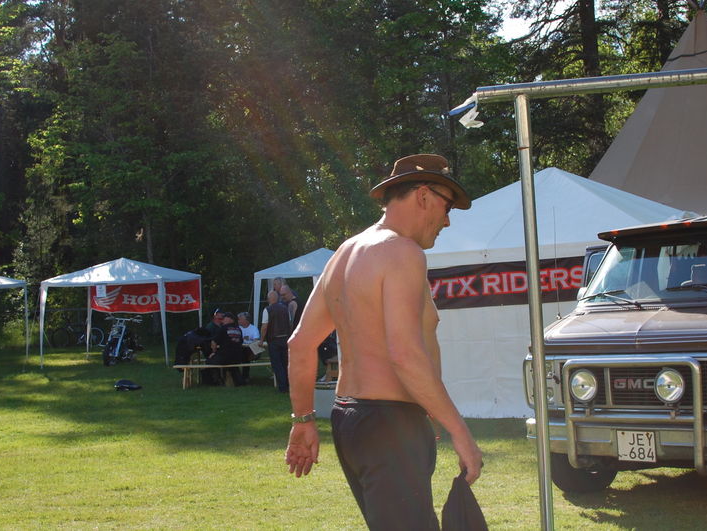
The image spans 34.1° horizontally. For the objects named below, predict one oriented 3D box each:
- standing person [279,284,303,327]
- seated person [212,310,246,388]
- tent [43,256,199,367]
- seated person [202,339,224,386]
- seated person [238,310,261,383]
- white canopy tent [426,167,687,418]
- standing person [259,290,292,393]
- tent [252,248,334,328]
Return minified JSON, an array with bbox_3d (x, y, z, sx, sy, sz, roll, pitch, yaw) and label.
[{"bbox_3d":[-1.157,1.257,21.000,0.500,1.800,0.550,-1,-2,-23],"label":"standing person"},{"bbox_3d":[-2.313,1.530,21.000,0.750,1.300,0.550,-3,-2,37],"label":"seated person"},{"bbox_3d":[-5.566,1.091,28.026,3.000,2.550,3.000,-2,-1,8],"label":"tent"},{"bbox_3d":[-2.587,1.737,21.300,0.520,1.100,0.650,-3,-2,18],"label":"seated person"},{"bbox_3d":[-1.939,1.534,21.700,0.550,1.320,0.750,-3,-2,37],"label":"seated person"},{"bbox_3d":[3.020,0.255,16.676,4.640,3.360,4.640,-3,-2,34],"label":"white canopy tent"},{"bbox_3d":[-1.338,1.312,19.900,0.580,1.760,0.420,-2,-1,-12],"label":"standing person"},{"bbox_3d":[-0.637,0.882,26.400,3.000,2.540,3.000,-2,-1,2],"label":"tent"}]

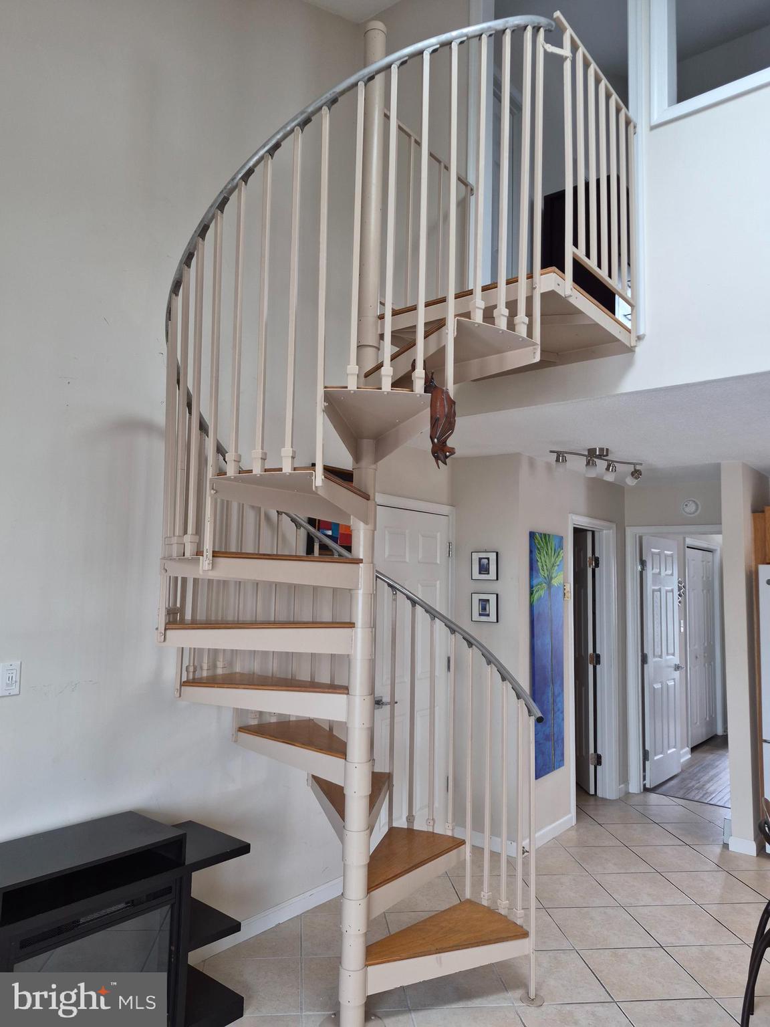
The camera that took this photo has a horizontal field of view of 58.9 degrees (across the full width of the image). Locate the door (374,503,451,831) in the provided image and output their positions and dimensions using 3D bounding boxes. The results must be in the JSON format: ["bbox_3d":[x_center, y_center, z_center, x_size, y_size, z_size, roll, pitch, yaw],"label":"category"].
[{"bbox_3d":[0.149,1.008,4.114,0.040,2.035,0.770,-4,-8,40],"label":"door"}]

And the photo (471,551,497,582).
[{"bbox_3d":[0.641,0.339,4.388,0.187,0.182,0.022,-4,-8,40],"label":"photo"}]

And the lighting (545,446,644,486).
[{"bbox_3d":[1.283,-0.287,4.106,0.752,0.190,0.130,4,-7,-27],"label":"lighting"}]

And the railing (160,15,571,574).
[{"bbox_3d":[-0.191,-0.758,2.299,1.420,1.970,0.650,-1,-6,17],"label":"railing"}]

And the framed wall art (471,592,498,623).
[{"bbox_3d":[0.636,0.604,4.359,0.187,0.180,0.022,-4,-8,40],"label":"framed wall art"}]

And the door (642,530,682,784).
[{"bbox_3d":[2.392,1.246,5.903,0.036,2.035,0.740,-4,-8,40],"label":"door"}]

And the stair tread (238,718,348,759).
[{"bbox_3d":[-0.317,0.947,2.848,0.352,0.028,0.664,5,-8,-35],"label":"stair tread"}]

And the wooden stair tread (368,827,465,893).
[{"bbox_3d":[0.060,1.435,2.826,0.352,0.028,0.664,-2,-7,26],"label":"wooden stair tread"}]

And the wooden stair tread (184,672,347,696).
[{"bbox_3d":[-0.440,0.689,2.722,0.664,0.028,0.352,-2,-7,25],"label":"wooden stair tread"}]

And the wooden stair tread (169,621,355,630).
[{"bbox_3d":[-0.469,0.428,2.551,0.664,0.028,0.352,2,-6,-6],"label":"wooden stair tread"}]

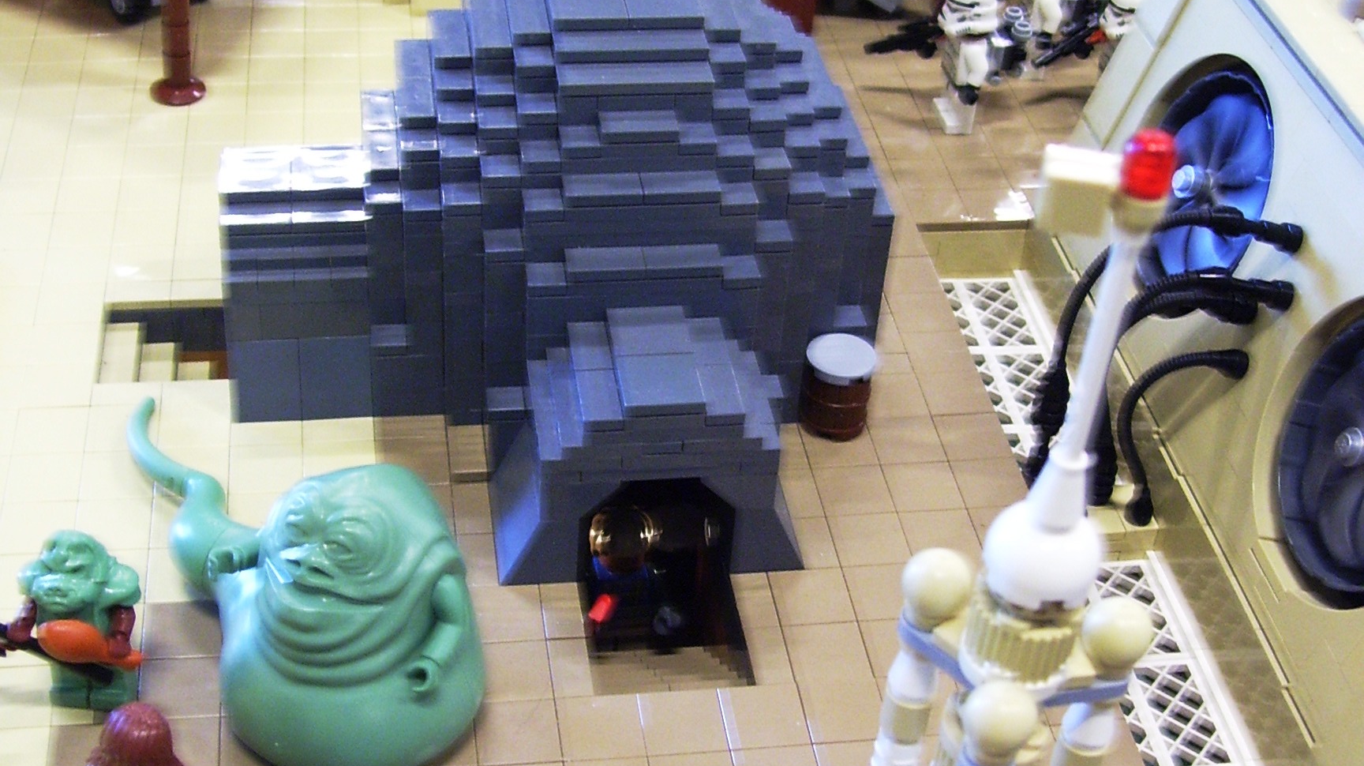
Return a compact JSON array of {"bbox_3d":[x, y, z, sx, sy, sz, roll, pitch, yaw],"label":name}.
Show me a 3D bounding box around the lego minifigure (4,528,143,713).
[{"bbox_3d":[-0.113,0.044,0.354,0.026,0.041,0.018,2,39,-6],"label":"lego minifigure"}]

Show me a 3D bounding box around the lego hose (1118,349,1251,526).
[{"bbox_3d":[0.113,0.011,0.438,0.029,0.047,0.010,-2,39,-10],"label":"lego hose"}]

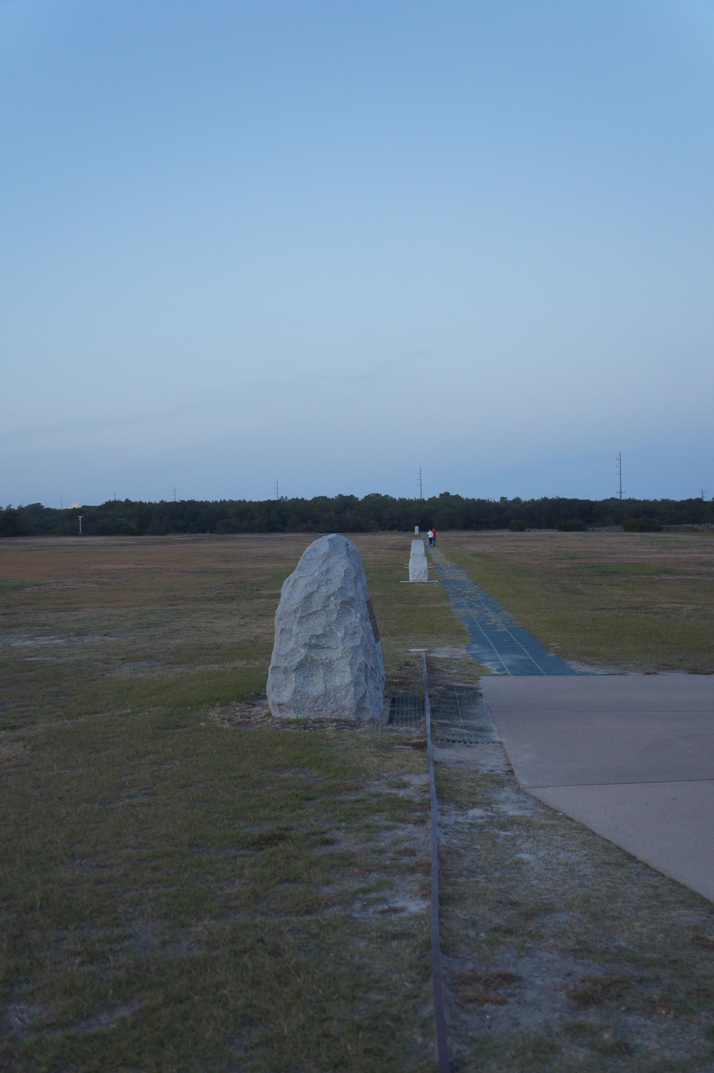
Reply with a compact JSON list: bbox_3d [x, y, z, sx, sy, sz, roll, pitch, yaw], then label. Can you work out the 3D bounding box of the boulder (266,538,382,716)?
[{"bbox_3d":[-0.340,0.930,13.600,1.270,1.920,1.400,0,0,4],"label":"boulder"}]

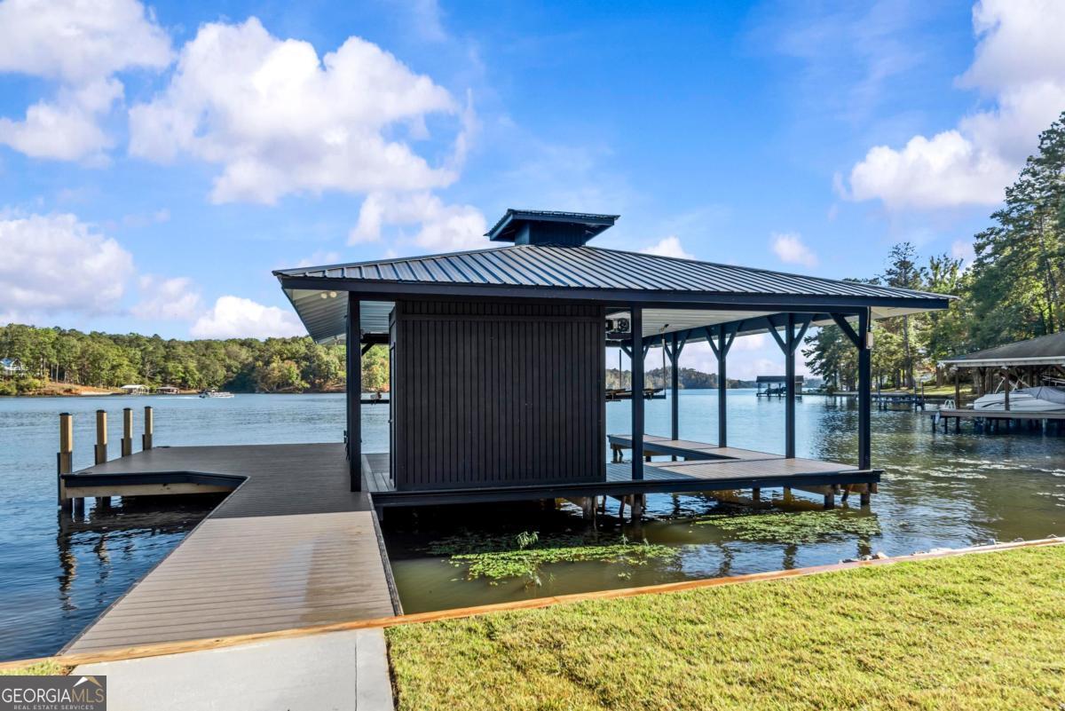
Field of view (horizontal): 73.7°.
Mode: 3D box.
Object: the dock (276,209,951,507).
[{"bbox_3d":[0.323,-0.384,15.553,10.190,5.460,11.530,0,-3,-15],"label":"dock"}]

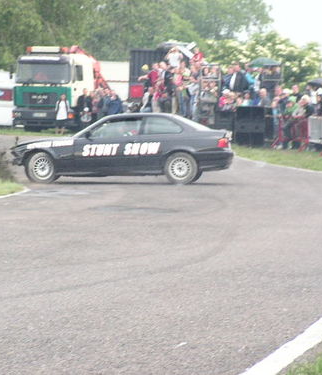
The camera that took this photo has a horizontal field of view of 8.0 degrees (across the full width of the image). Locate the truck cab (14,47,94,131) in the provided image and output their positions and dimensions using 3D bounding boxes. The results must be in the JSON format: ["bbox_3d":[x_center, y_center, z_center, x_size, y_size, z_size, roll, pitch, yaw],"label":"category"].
[{"bbox_3d":[-4.160,-3.847,89.500,2.500,3.250,2.300,1,3,20],"label":"truck cab"}]

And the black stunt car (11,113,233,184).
[{"bbox_3d":[-0.732,-0.787,45.750,4.370,1.370,1.710,1,3,3],"label":"black stunt car"}]

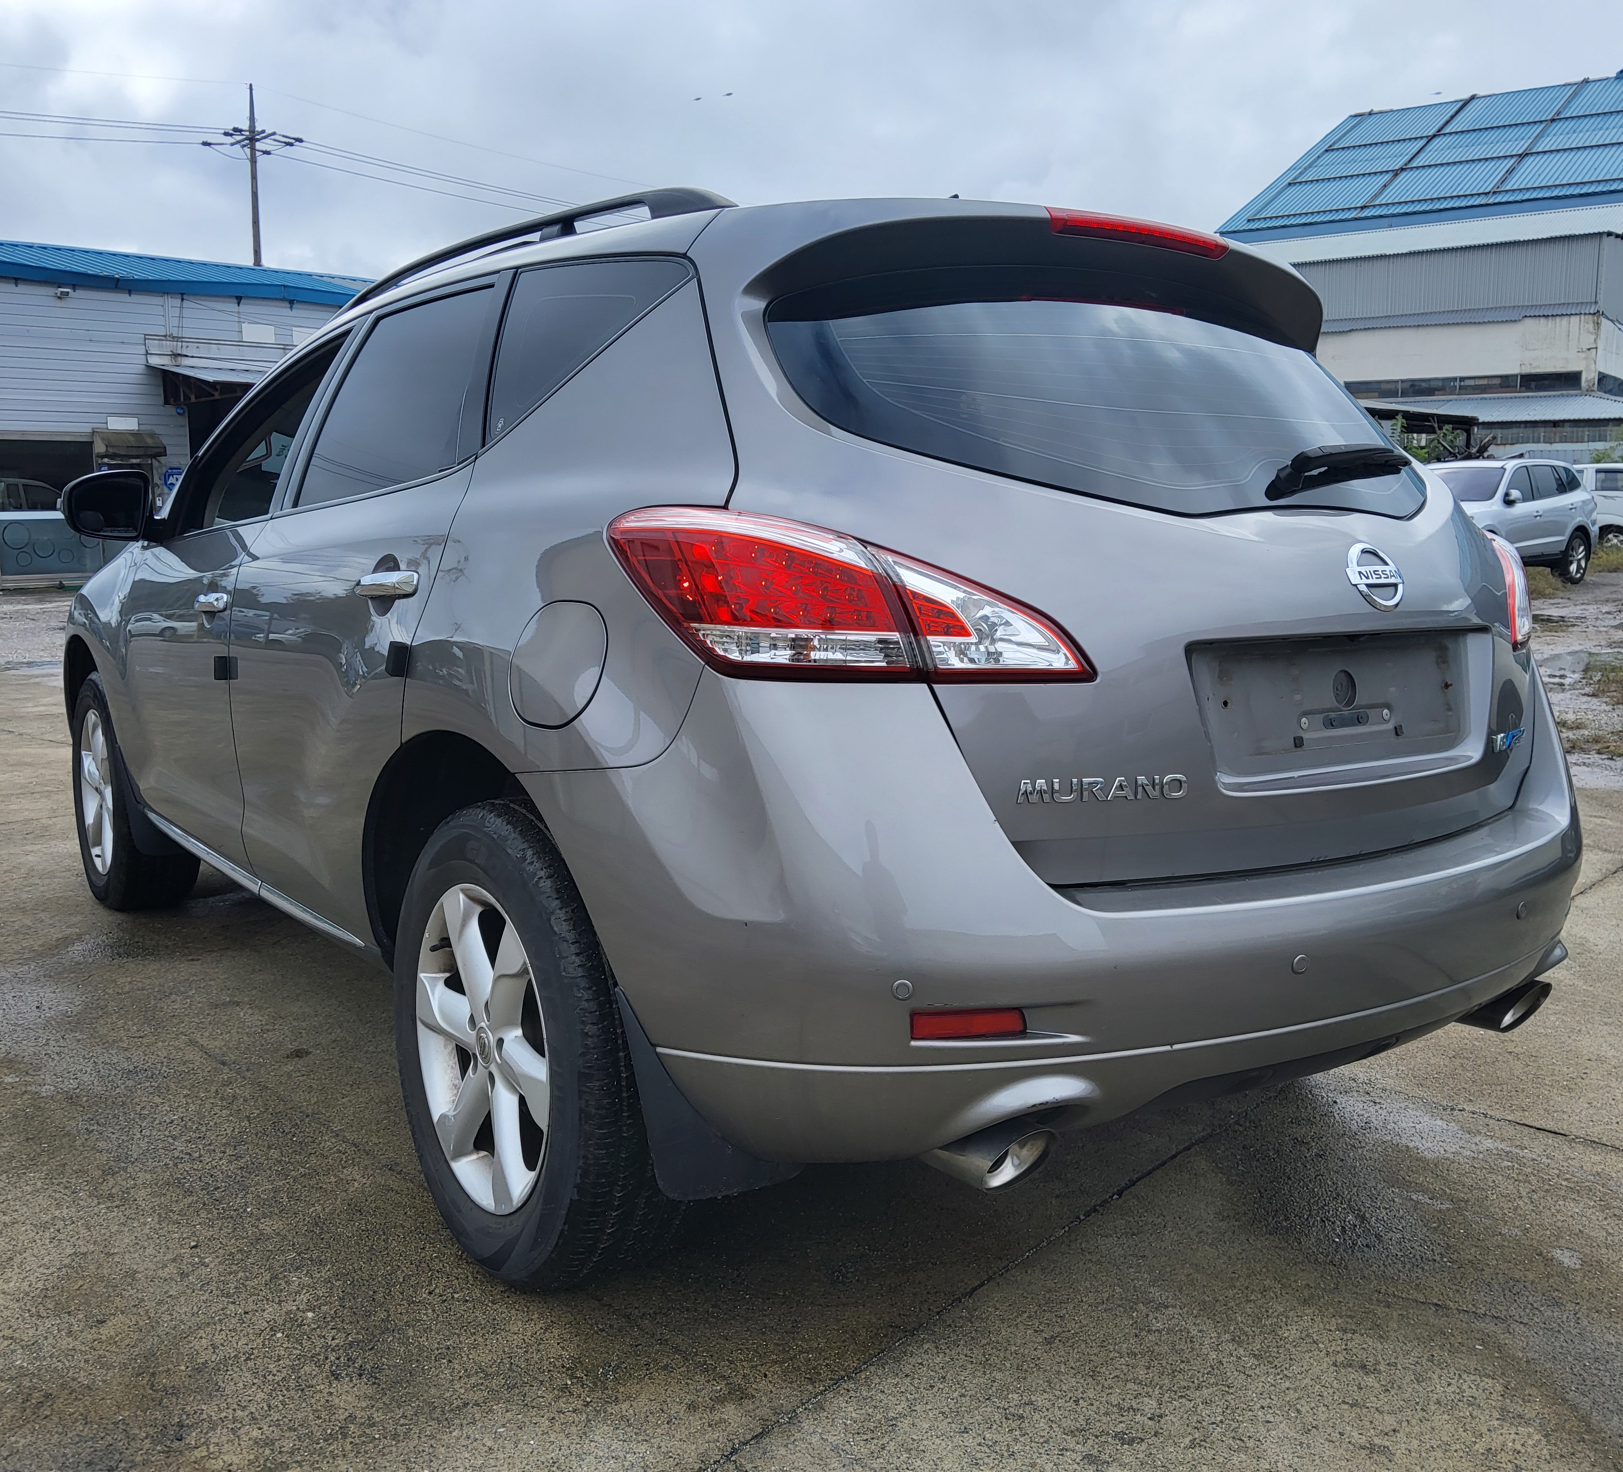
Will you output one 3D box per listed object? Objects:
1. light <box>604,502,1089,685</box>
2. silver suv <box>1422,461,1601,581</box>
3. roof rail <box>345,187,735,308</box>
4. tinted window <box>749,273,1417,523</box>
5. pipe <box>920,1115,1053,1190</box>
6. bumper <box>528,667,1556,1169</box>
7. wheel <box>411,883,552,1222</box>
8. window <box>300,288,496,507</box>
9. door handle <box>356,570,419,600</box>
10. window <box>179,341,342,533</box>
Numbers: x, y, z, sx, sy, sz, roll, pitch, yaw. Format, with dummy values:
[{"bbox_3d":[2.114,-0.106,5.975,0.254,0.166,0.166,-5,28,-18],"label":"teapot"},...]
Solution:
[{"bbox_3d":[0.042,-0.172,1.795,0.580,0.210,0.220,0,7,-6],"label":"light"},{"bbox_3d":[8.850,-2.910,19.950,4.670,1.720,1.890,-6,10,-38],"label":"silver suv"},{"bbox_3d":[-0.630,-0.884,2.845,0.070,0.110,1.750,-5,9,-36],"label":"roof rail"},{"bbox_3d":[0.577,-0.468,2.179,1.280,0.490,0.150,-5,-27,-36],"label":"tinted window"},{"bbox_3d":[0.206,0.494,1.814,0.090,0.085,0.190,-5,9,-36],"label":"pipe"},{"bbox_3d":[0.580,0.189,2.250,1.850,0.620,0.690,-5,9,-36],"label":"bumper"},{"bbox_3d":[-0.433,0.467,2.294,0.200,0.495,0.495,-5,9,-36],"label":"wheel"},{"bbox_3d":[-0.706,-0.596,2.590,0.040,0.400,0.830,24,-8,-36],"label":"window"},{"bbox_3d":[-0.666,-0.237,2.304,0.050,0.045,0.250,-5,9,-36],"label":"door handle"},{"bbox_3d":[-1.226,-0.651,3.274,0.040,0.430,0.850,24,-8,-36],"label":"window"}]

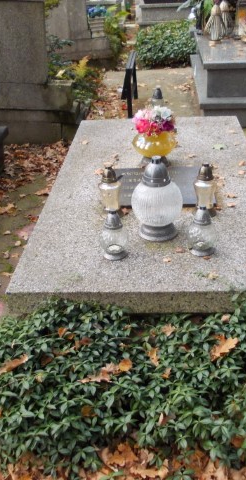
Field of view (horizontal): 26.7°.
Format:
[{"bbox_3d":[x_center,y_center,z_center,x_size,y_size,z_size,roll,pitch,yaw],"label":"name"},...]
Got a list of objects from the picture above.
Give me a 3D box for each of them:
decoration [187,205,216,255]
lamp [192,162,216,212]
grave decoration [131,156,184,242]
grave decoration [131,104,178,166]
[{"bbox_3d":[0.289,-0.038,1.847,0.100,0.170,0.100,-1,29,3],"label":"decoration"},{"bbox_3d":[0.340,-0.213,2.124,0.088,0.200,0.088,-1,29,3],"label":"lamp"},{"bbox_3d":[0.131,-0.150,1.913,0.190,0.312,0.190,-1,29,3],"label":"grave decoration"},{"bbox_3d":[0.159,-0.525,2.594,0.225,0.295,0.225,-1,29,3],"label":"grave decoration"}]

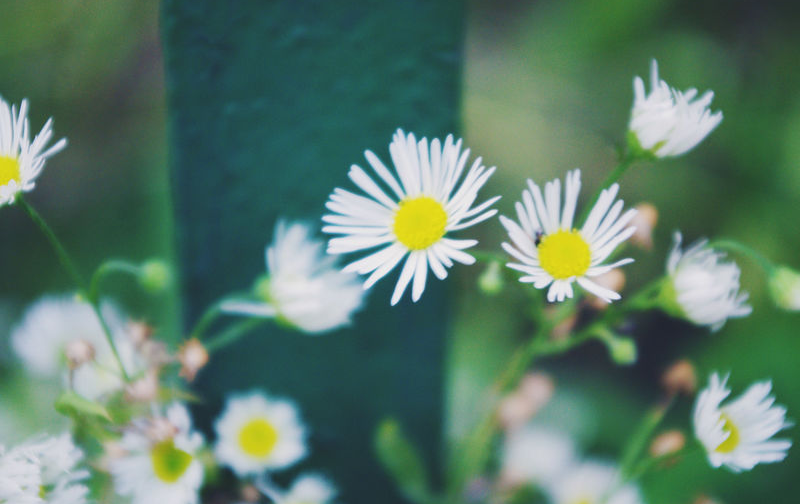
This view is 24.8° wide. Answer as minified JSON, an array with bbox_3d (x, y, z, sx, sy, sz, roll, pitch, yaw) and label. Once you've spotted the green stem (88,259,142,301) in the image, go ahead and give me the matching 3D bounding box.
[{"bbox_3d":[-0.037,0.004,0.240,0.007,0.006,0.002,1,34,0],"label":"green stem"}]

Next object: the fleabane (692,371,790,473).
[{"bbox_3d":[0.050,0.025,0.267,0.011,0.015,0.015,-13,19,41],"label":"fleabane"}]

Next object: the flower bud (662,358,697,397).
[{"bbox_3d":[0.039,0.018,0.256,0.005,0.005,0.005,22,24,0],"label":"flower bud"}]

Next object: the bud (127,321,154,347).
[{"bbox_3d":[-0.035,0.011,0.248,0.004,0.004,0.004,1,34,0],"label":"bud"}]

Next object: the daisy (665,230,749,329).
[{"bbox_3d":[0.045,0.004,0.267,0.013,0.014,0.014,-13,36,-12],"label":"daisy"}]

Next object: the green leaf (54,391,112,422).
[{"bbox_3d":[-0.047,0.023,0.272,0.009,0.003,0.004,23,38,15],"label":"green leaf"}]

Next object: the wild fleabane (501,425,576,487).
[{"bbox_3d":[0.022,0.032,0.283,0.012,0.008,0.011,0,53,0],"label":"wild fleabane"}]

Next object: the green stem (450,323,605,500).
[{"bbox_3d":[0.017,0.023,0.260,0.009,0.037,0.005,31,33,0],"label":"green stem"}]

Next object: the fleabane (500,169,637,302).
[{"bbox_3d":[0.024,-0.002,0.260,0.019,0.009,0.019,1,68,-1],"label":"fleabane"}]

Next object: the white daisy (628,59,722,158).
[{"bbox_3d":[0.036,-0.019,0.236,0.012,0.013,0.012,42,-3,-6],"label":"white daisy"}]

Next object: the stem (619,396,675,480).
[{"bbox_3d":[0.037,0.028,0.273,0.003,0.015,0.003,30,-6,0],"label":"stem"}]

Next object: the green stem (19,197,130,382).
[{"bbox_3d":[-0.042,0.005,0.236,0.003,0.029,0.002,-27,22,0],"label":"green stem"}]

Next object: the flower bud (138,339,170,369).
[{"bbox_3d":[-0.037,0.015,0.275,0.005,0.005,0.005,2,34,0],"label":"flower bud"}]

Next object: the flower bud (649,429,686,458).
[{"bbox_3d":[0.038,0.027,0.256,0.005,0.004,0.004,-32,0,18],"label":"flower bud"}]

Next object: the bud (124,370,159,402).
[{"bbox_3d":[-0.039,0.020,0.274,0.005,0.005,0.005,2,34,0],"label":"bud"}]

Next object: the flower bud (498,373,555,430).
[{"bbox_3d":[0.019,0.022,0.268,0.007,0.009,0.007,36,21,0],"label":"flower bud"}]

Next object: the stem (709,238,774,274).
[{"bbox_3d":[0.050,0.001,0.269,0.010,0.003,0.003,26,0,0],"label":"stem"}]

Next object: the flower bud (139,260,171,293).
[{"bbox_3d":[-0.033,0.003,0.243,0.004,0.004,0.004,28,0,6],"label":"flower bud"}]

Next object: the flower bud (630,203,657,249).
[{"bbox_3d":[0.036,-0.004,0.272,0.005,0.007,0.005,3,12,0],"label":"flower bud"}]

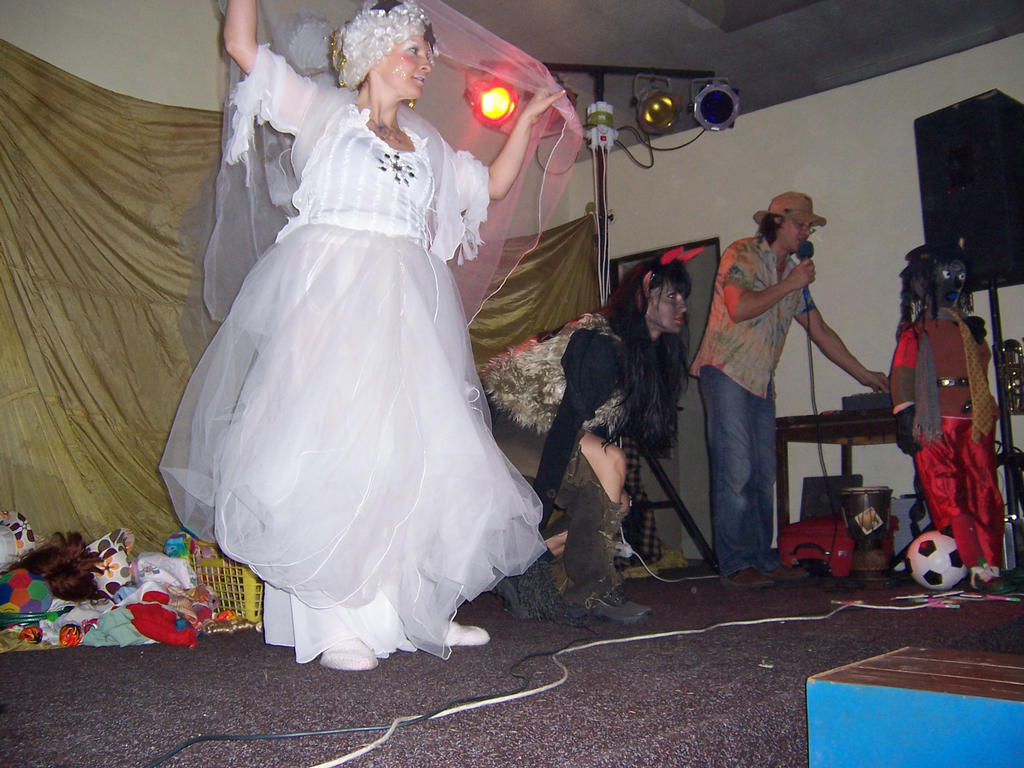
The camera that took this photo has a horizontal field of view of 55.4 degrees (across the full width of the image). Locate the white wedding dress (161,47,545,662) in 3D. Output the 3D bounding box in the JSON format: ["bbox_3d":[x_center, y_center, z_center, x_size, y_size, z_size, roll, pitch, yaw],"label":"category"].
[{"bbox_3d":[-0.412,-0.116,2.524,0.950,1.570,0.820,2,-7,-30],"label":"white wedding dress"}]

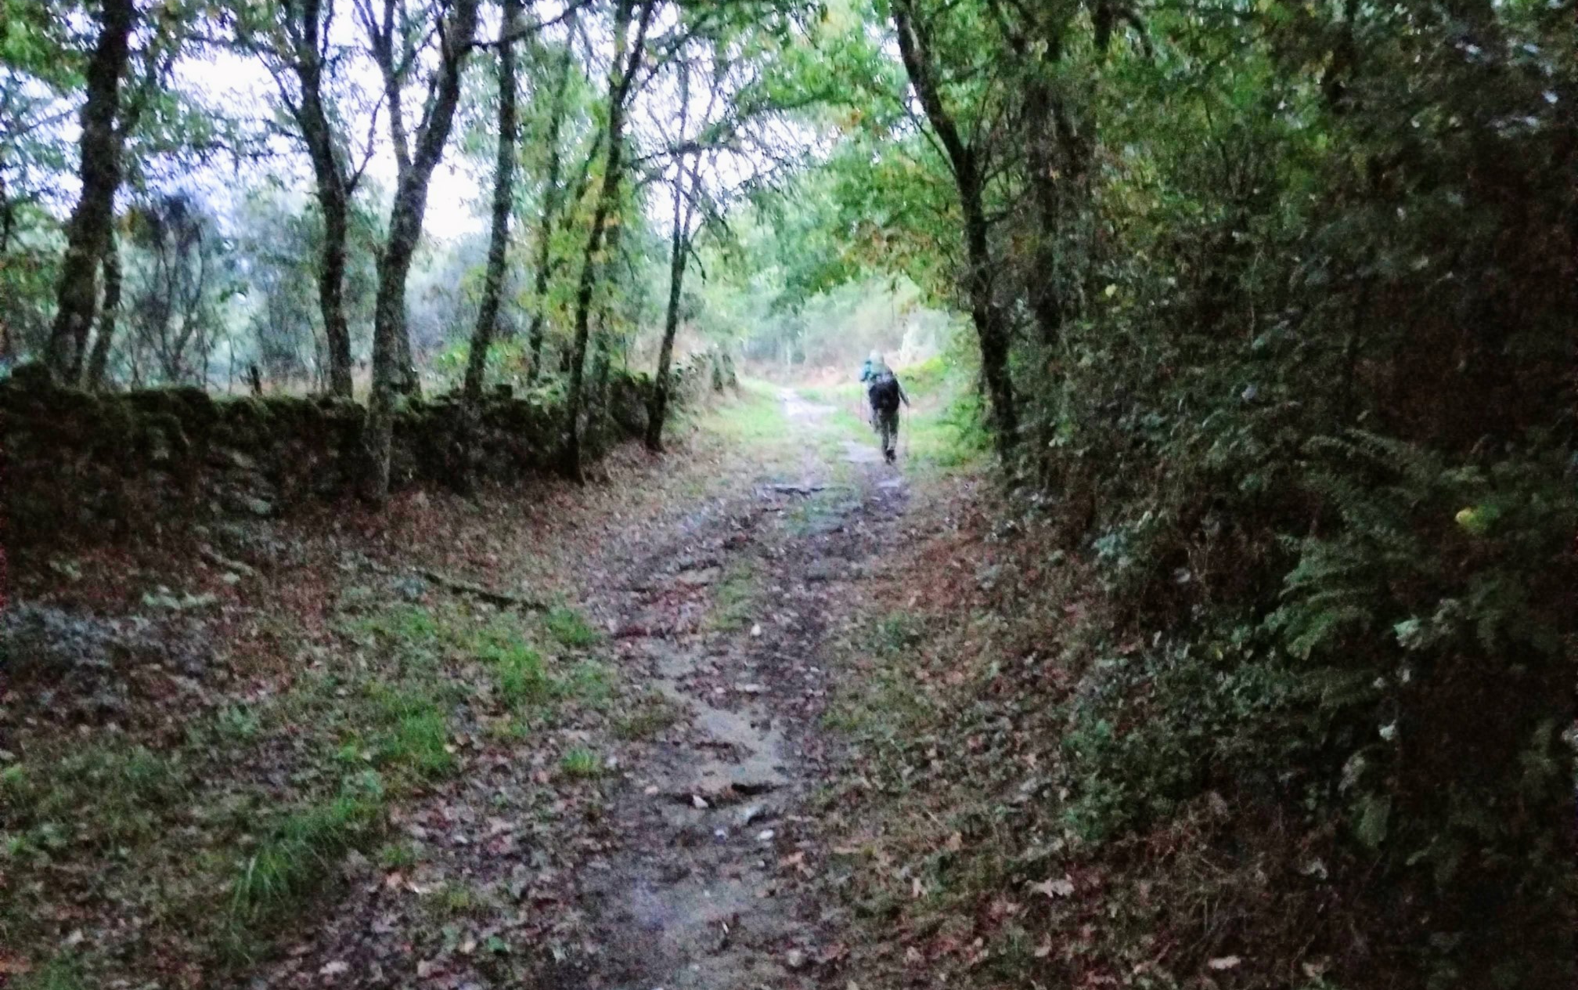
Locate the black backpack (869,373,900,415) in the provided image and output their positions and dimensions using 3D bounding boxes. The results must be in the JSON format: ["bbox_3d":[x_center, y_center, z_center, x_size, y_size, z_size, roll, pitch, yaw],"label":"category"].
[{"bbox_3d":[1.338,-1.416,16.600,0.420,0.570,0.300,-4,-5,-5],"label":"black backpack"}]

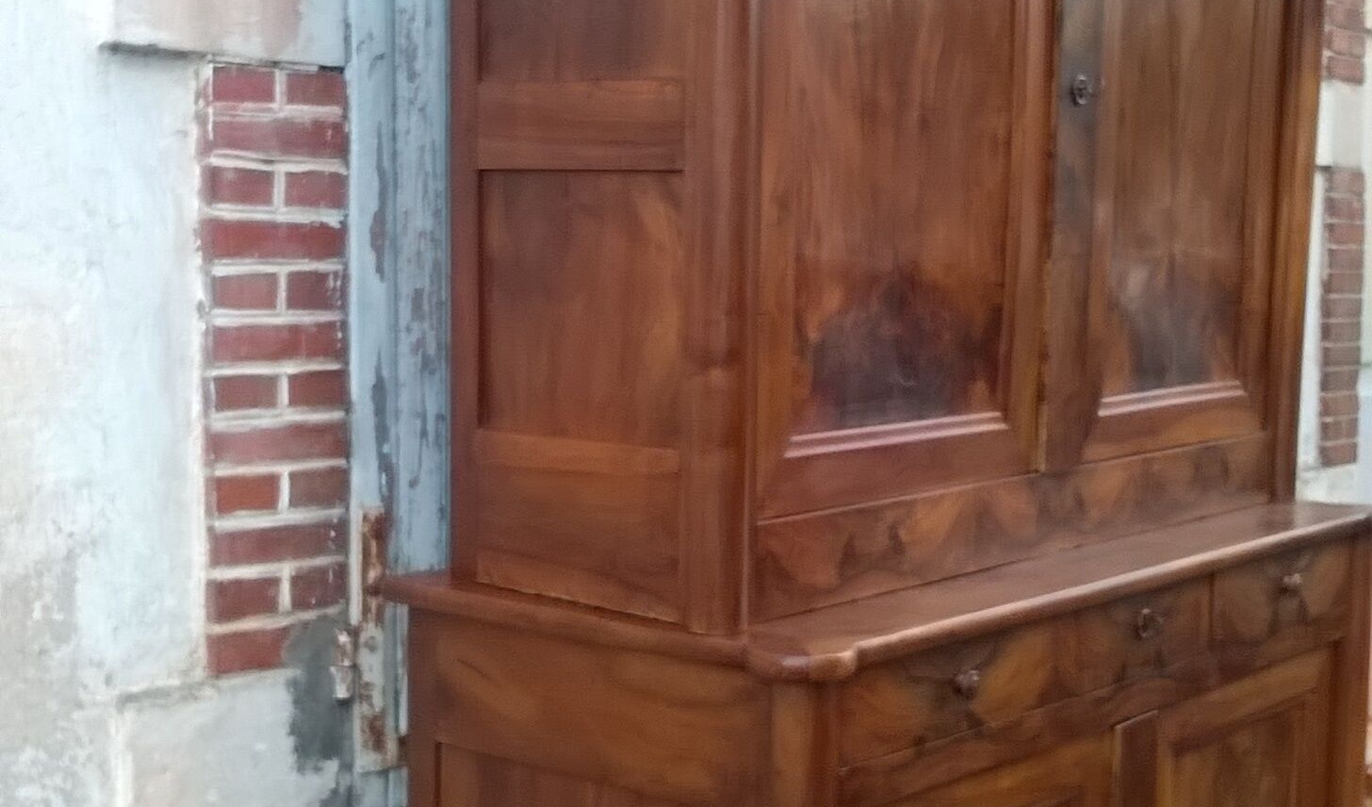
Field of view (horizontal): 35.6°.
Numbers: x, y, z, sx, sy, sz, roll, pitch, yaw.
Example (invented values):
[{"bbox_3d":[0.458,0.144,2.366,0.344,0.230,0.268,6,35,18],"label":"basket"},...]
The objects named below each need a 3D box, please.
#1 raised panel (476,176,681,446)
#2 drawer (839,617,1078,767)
[{"bbox_3d":[-0.119,-0.112,2.448,0.312,0.306,0.020,5,6,39],"label":"raised panel"},{"bbox_3d":[0.168,0.308,2.553,0.425,0.096,0.495,5,6,39],"label":"drawer"}]

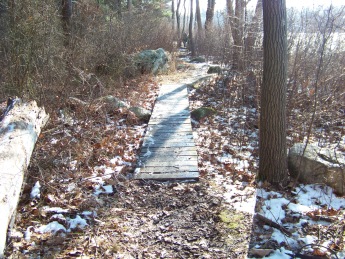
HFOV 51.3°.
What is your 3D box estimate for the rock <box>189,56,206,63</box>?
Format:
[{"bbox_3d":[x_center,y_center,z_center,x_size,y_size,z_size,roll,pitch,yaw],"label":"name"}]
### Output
[{"bbox_3d":[0.940,-2.590,13.400,0.640,0.220,0.500,0,16,0],"label":"rock"}]

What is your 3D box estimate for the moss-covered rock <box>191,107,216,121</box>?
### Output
[{"bbox_3d":[0.555,-0.280,6.400,0.460,0.230,0.400,0,16,0],"label":"moss-covered rock"}]

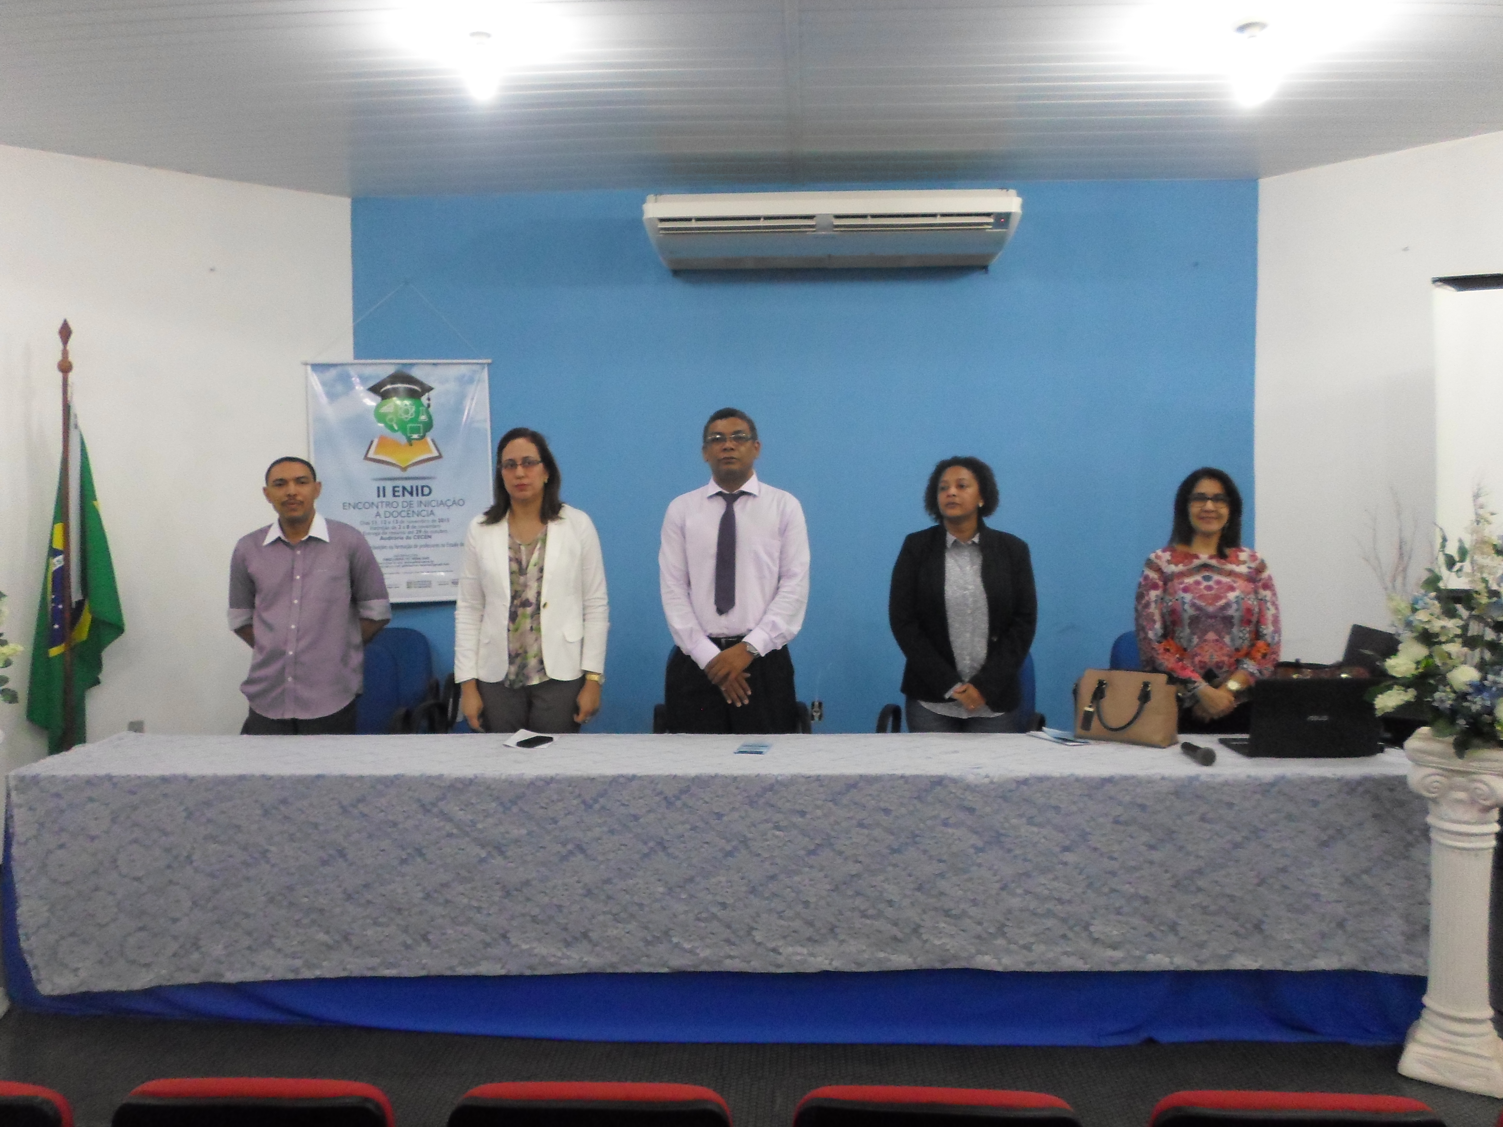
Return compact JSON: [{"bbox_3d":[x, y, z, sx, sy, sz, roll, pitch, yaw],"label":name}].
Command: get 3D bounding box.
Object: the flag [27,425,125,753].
[{"bbox_3d":[-2.840,0.132,4.563,0.360,1.440,0.220,-1,3,-12],"label":"flag"}]

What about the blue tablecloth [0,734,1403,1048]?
[{"bbox_3d":[-0.032,0.934,3.240,4.000,0.750,0.570,0,3,1],"label":"blue tablecloth"}]

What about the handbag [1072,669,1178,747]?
[{"bbox_3d":[1.161,0.439,3.378,0.285,0.225,0.130,1,3,27],"label":"handbag"}]

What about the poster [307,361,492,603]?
[{"bbox_3d":[-1.786,-0.403,5.506,0.920,1.220,0.040,0,3,0],"label":"poster"}]

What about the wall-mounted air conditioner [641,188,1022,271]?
[{"bbox_3d":[0.347,-1.537,5.034,1.650,0.210,0.680,0,3,3],"label":"wall-mounted air conditioner"}]

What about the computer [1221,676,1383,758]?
[{"bbox_3d":[1.616,0.436,3.219,0.380,0.240,0.320,0,3,1],"label":"computer"}]

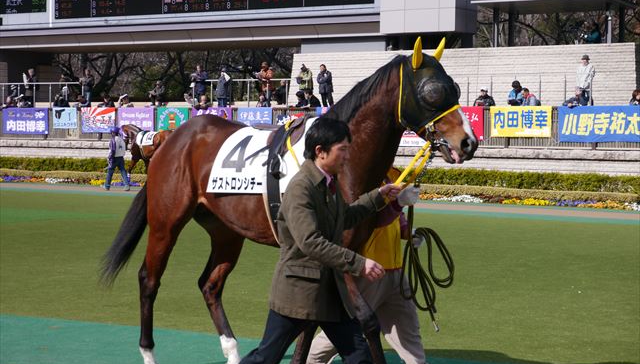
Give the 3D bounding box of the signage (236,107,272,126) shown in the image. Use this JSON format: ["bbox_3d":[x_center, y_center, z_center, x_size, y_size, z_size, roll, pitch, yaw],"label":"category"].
[{"bbox_3d":[-1.853,-1.774,37.942,1.287,0.698,0.050,2,3,35],"label":"signage"}]

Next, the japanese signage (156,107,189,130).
[{"bbox_3d":[-4.401,-1.852,39.824,1.304,0.730,0.050,2,3,35],"label":"japanese signage"}]

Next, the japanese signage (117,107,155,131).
[{"bbox_3d":[-5.613,-1.890,40.720,1.584,0.752,0.050,2,3,35],"label":"japanese signage"}]

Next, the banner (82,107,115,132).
[{"bbox_3d":[-6.926,-1.928,41.689,1.540,0.786,0.050,2,3,35],"label":"banner"}]

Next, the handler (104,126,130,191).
[{"bbox_3d":[-5.348,-0.615,35.200,0.780,1.679,0.520,2,3,35],"label":"handler"}]

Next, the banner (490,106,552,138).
[{"bbox_3d":[4.979,-1.473,32.896,1.714,0.771,0.050,2,3,35],"label":"banner"}]

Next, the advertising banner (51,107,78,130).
[{"bbox_3d":[-8.155,-2.034,42.597,1.144,0.675,0.050,2,3,35],"label":"advertising banner"}]

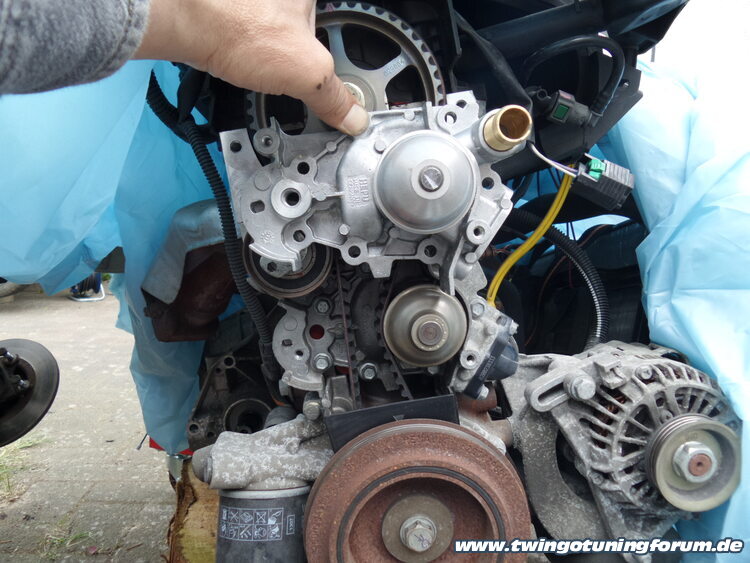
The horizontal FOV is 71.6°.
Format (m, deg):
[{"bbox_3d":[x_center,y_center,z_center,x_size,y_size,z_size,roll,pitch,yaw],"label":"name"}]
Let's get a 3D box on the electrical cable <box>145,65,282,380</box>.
[{"bbox_3d":[-0.140,-0.045,0.450,0.116,0.270,0.090,0,6,0],"label":"electrical cable"}]

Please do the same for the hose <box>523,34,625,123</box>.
[{"bbox_3d":[0.183,-0.187,0.480,0.094,0.081,0.050,0,6,0],"label":"hose"}]

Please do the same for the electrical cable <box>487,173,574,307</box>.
[{"bbox_3d":[0.123,-0.033,0.410,0.069,0.106,0.045,0,6,0],"label":"electrical cable"}]

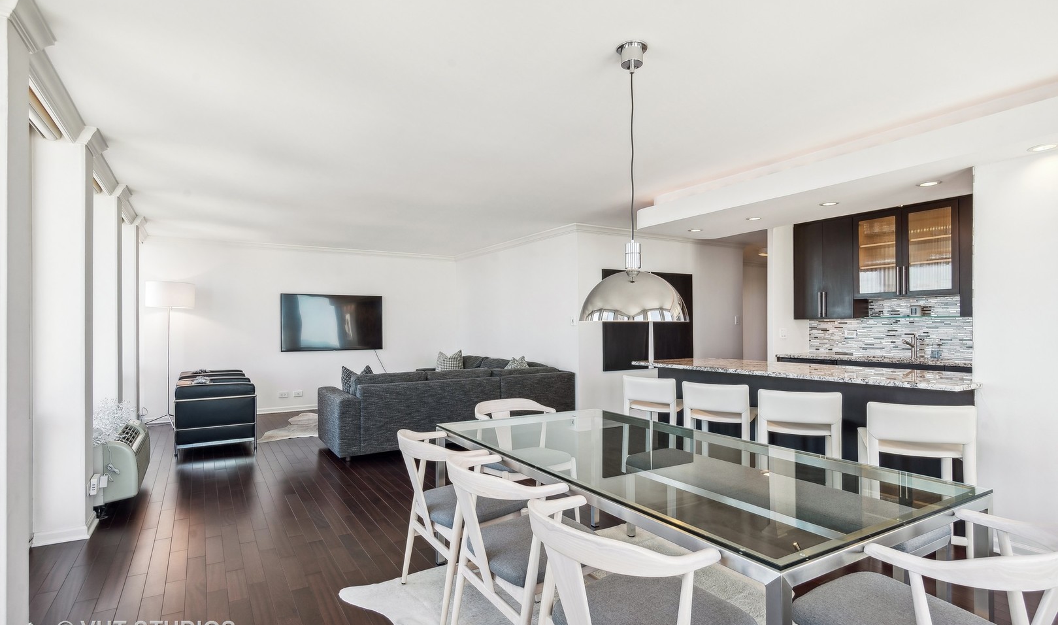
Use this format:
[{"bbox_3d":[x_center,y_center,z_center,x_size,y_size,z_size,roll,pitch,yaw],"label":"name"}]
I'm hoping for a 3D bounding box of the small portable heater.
[{"bbox_3d":[-3.080,1.078,3.752,0.330,0.420,1.040,1,-2,-33],"label":"small portable heater"}]

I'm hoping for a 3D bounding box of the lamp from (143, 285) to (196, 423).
[{"bbox_3d":[-4.581,0.535,6.371,0.520,1.850,0.520,1,-2,-33],"label":"lamp"}]

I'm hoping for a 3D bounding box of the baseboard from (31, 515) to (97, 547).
[{"bbox_3d":[-2.854,1.319,3.088,0.265,0.100,0.390,0,-2,-33],"label":"baseboard"}]

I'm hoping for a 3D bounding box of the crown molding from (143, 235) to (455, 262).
[{"bbox_3d":[-3.119,-0.937,7.658,4.360,0.115,0.090,1,-2,-33],"label":"crown molding"}]

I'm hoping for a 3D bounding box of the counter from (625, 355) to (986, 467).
[{"bbox_3d":[2.054,0.895,3.921,0.870,0.920,2.460,0,-2,-33],"label":"counter"}]

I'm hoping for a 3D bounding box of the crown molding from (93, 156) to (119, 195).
[{"bbox_3d":[-3.129,-1.033,3.663,0.077,0.105,1.100,0,-2,-33],"label":"crown molding"}]

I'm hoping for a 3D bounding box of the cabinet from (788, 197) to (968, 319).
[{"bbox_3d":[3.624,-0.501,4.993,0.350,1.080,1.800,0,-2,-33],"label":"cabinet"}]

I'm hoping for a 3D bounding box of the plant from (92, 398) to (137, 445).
[{"bbox_3d":[-3.054,0.768,3.600,0.370,0.310,0.460,0,-2,-33],"label":"plant"}]

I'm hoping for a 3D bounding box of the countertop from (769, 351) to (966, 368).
[{"bbox_3d":[3.534,0.485,5.036,0.680,0.035,1.800,1,-2,-33],"label":"countertop"}]

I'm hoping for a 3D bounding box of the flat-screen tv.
[{"bbox_3d":[-2.938,0.160,7.534,1.440,0.833,0.060,0,-2,-33],"label":"flat-screen tv"}]

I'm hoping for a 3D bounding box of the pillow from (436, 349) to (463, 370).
[{"bbox_3d":[-1.171,0.787,7.448,0.450,0.450,0.160,0,-13,-19],"label":"pillow"}]

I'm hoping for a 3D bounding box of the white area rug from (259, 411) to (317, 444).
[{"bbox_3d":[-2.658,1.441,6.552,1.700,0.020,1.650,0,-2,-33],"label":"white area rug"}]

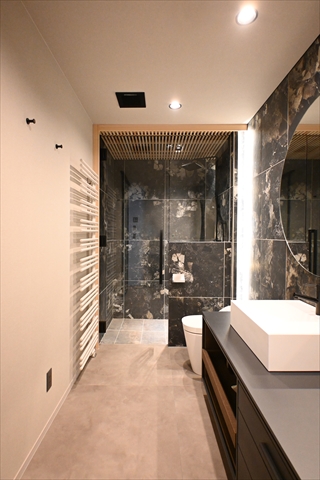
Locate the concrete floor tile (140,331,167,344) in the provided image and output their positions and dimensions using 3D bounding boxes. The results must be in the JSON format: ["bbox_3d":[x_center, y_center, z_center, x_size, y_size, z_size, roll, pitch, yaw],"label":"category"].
[{"bbox_3d":[-0.065,1.176,3.200,0.300,0.013,0.440,0,0,0],"label":"concrete floor tile"}]

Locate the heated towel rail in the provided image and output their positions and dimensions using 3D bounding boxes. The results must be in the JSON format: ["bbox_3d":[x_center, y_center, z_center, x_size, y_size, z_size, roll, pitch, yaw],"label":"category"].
[{"bbox_3d":[-0.660,0.205,2.380,0.100,1.670,0.580,0,0,0],"label":"heated towel rail"}]

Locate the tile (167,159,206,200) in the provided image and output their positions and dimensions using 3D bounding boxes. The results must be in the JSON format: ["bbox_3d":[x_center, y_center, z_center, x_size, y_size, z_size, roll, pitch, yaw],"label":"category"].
[{"bbox_3d":[0.375,-0.902,3.945,0.600,0.600,0.013,0,0,0],"label":"tile"}]

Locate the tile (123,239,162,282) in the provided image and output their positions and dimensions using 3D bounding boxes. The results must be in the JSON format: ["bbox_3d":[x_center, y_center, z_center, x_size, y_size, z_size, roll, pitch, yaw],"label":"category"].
[{"bbox_3d":[-0.224,0.309,3.945,0.600,0.600,0.013,0,0,0],"label":"tile"}]

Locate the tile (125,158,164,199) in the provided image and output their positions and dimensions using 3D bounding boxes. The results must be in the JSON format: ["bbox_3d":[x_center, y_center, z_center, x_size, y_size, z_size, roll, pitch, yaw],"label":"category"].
[{"bbox_3d":[-0.224,-0.902,3.945,0.600,0.600,0.013,0,0,0],"label":"tile"}]

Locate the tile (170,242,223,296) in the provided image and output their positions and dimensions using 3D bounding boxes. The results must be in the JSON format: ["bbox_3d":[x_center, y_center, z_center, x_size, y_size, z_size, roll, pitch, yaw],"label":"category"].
[{"bbox_3d":[0.405,0.330,2.907,0.600,0.600,0.013,0,0,0],"label":"tile"}]

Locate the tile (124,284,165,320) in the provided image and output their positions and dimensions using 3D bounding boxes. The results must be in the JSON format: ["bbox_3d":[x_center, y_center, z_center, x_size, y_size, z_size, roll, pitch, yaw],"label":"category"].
[{"bbox_3d":[-0.224,0.887,3.945,0.600,0.570,0.013,0,0,0],"label":"tile"}]

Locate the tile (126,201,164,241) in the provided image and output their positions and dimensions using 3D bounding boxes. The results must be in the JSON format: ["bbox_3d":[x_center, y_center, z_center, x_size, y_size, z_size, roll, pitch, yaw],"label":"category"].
[{"bbox_3d":[-0.224,-0.296,3.945,0.600,0.600,0.013,0,0,0],"label":"tile"}]

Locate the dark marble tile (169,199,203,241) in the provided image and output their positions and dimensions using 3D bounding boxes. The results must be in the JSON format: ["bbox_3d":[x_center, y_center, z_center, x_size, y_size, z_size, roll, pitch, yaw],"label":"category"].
[{"bbox_3d":[0.375,-0.296,3.945,0.600,0.600,0.013,0,0,0],"label":"dark marble tile"}]

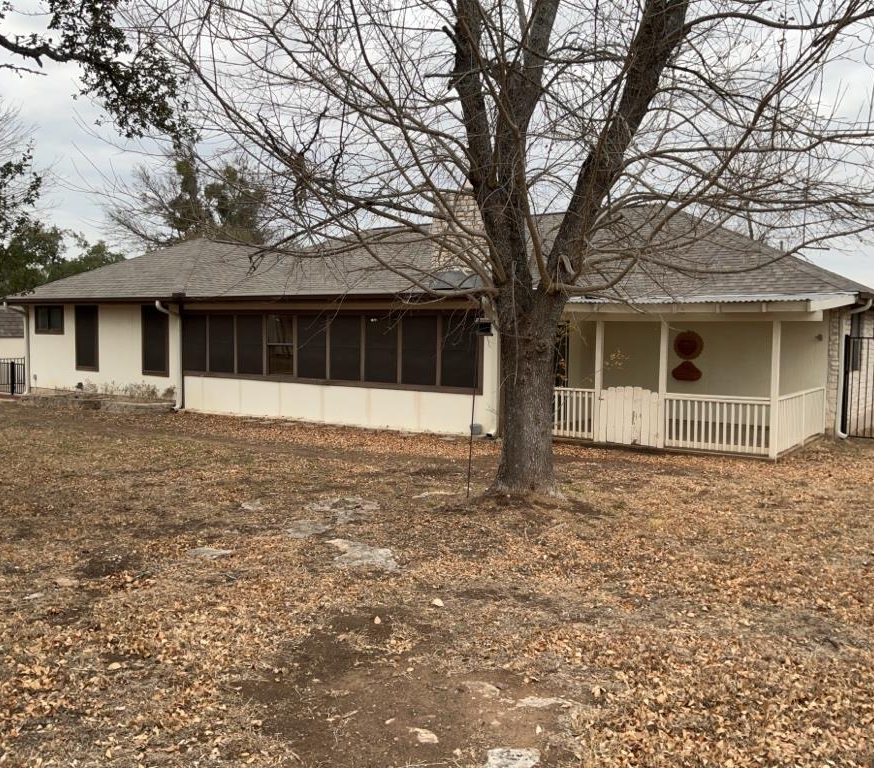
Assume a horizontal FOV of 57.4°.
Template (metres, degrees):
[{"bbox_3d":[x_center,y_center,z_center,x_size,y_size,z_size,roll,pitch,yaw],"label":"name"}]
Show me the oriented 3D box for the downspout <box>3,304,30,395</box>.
[{"bbox_3d":[-11.564,-0.983,21.995,0.100,2.460,0.620,3,5,35],"label":"downspout"}]

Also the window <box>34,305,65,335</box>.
[{"bbox_3d":[-10.604,-1.753,21.853,1.457,0.814,0.100,3,5,34],"label":"window"}]

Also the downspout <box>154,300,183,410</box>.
[{"bbox_3d":[-6.089,-0.644,18.149,0.100,2.480,0.620,3,5,35],"label":"downspout"}]

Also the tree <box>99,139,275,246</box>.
[{"bbox_3d":[-12.456,-6.482,40.370,8.400,11.050,8.200,3,5,35],"label":"tree"}]

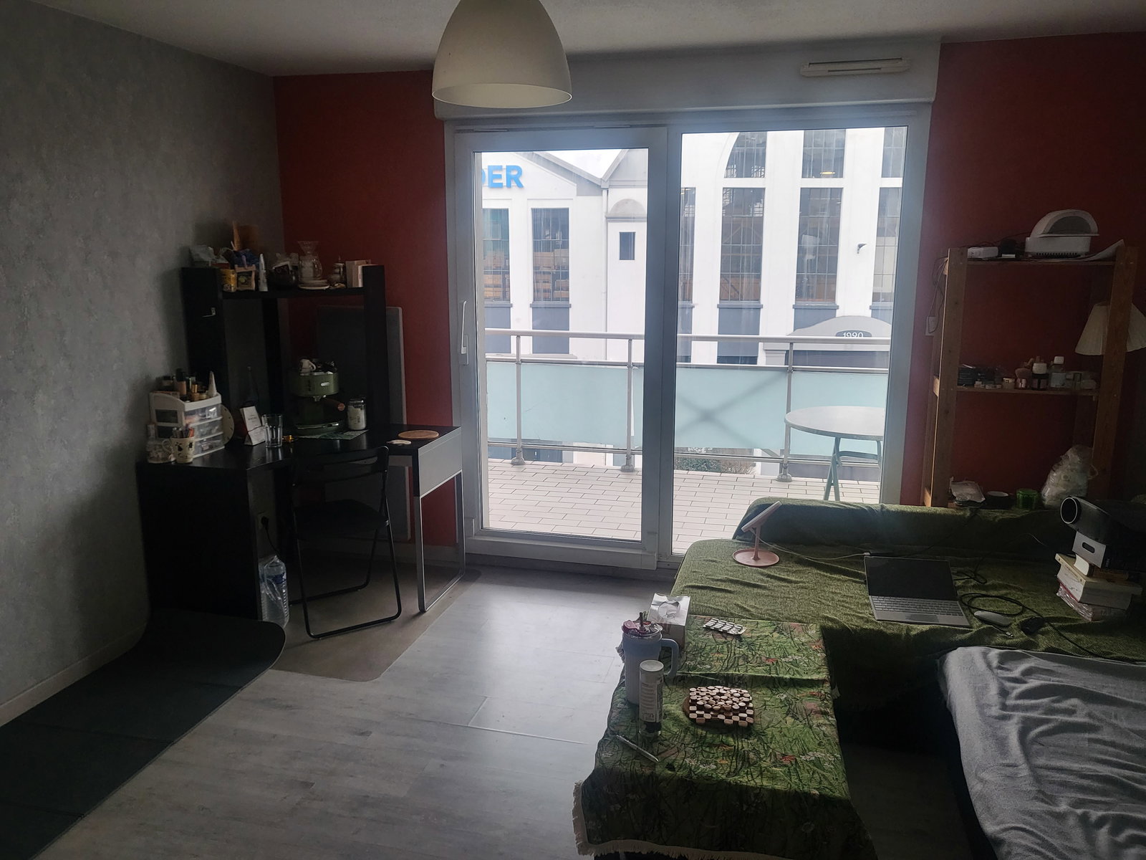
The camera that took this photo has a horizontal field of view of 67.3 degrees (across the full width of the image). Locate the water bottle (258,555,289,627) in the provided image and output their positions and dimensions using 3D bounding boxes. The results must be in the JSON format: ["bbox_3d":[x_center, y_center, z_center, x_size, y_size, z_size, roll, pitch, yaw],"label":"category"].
[{"bbox_3d":[-1.278,0.683,3.692,0.100,0.310,0.100,3,12,14],"label":"water bottle"}]

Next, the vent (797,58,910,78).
[{"bbox_3d":[1.129,-1.444,3.437,0.420,0.048,0.035,3,12,14],"label":"vent"}]

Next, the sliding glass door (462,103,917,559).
[{"bbox_3d":[0.446,-0.340,3.961,2.075,2.091,0.100,3,12,14],"label":"sliding glass door"}]

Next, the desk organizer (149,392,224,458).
[{"bbox_3d":[-1.600,-0.039,3.580,0.165,0.265,0.226,3,12,14],"label":"desk organizer"}]

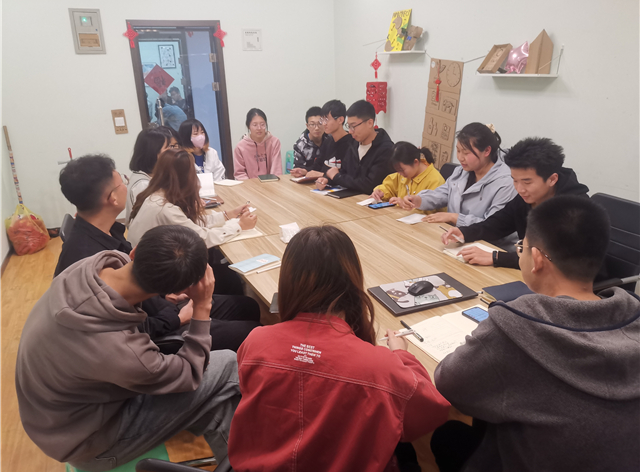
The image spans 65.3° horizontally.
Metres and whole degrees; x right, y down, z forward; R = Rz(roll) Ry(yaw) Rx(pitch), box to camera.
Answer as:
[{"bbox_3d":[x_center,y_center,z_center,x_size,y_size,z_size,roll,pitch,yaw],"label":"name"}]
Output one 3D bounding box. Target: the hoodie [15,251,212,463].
[{"bbox_3d":[-0.670,0.369,1.550,0.570,0.630,0.500,-16,23,-34],"label":"hoodie"}]

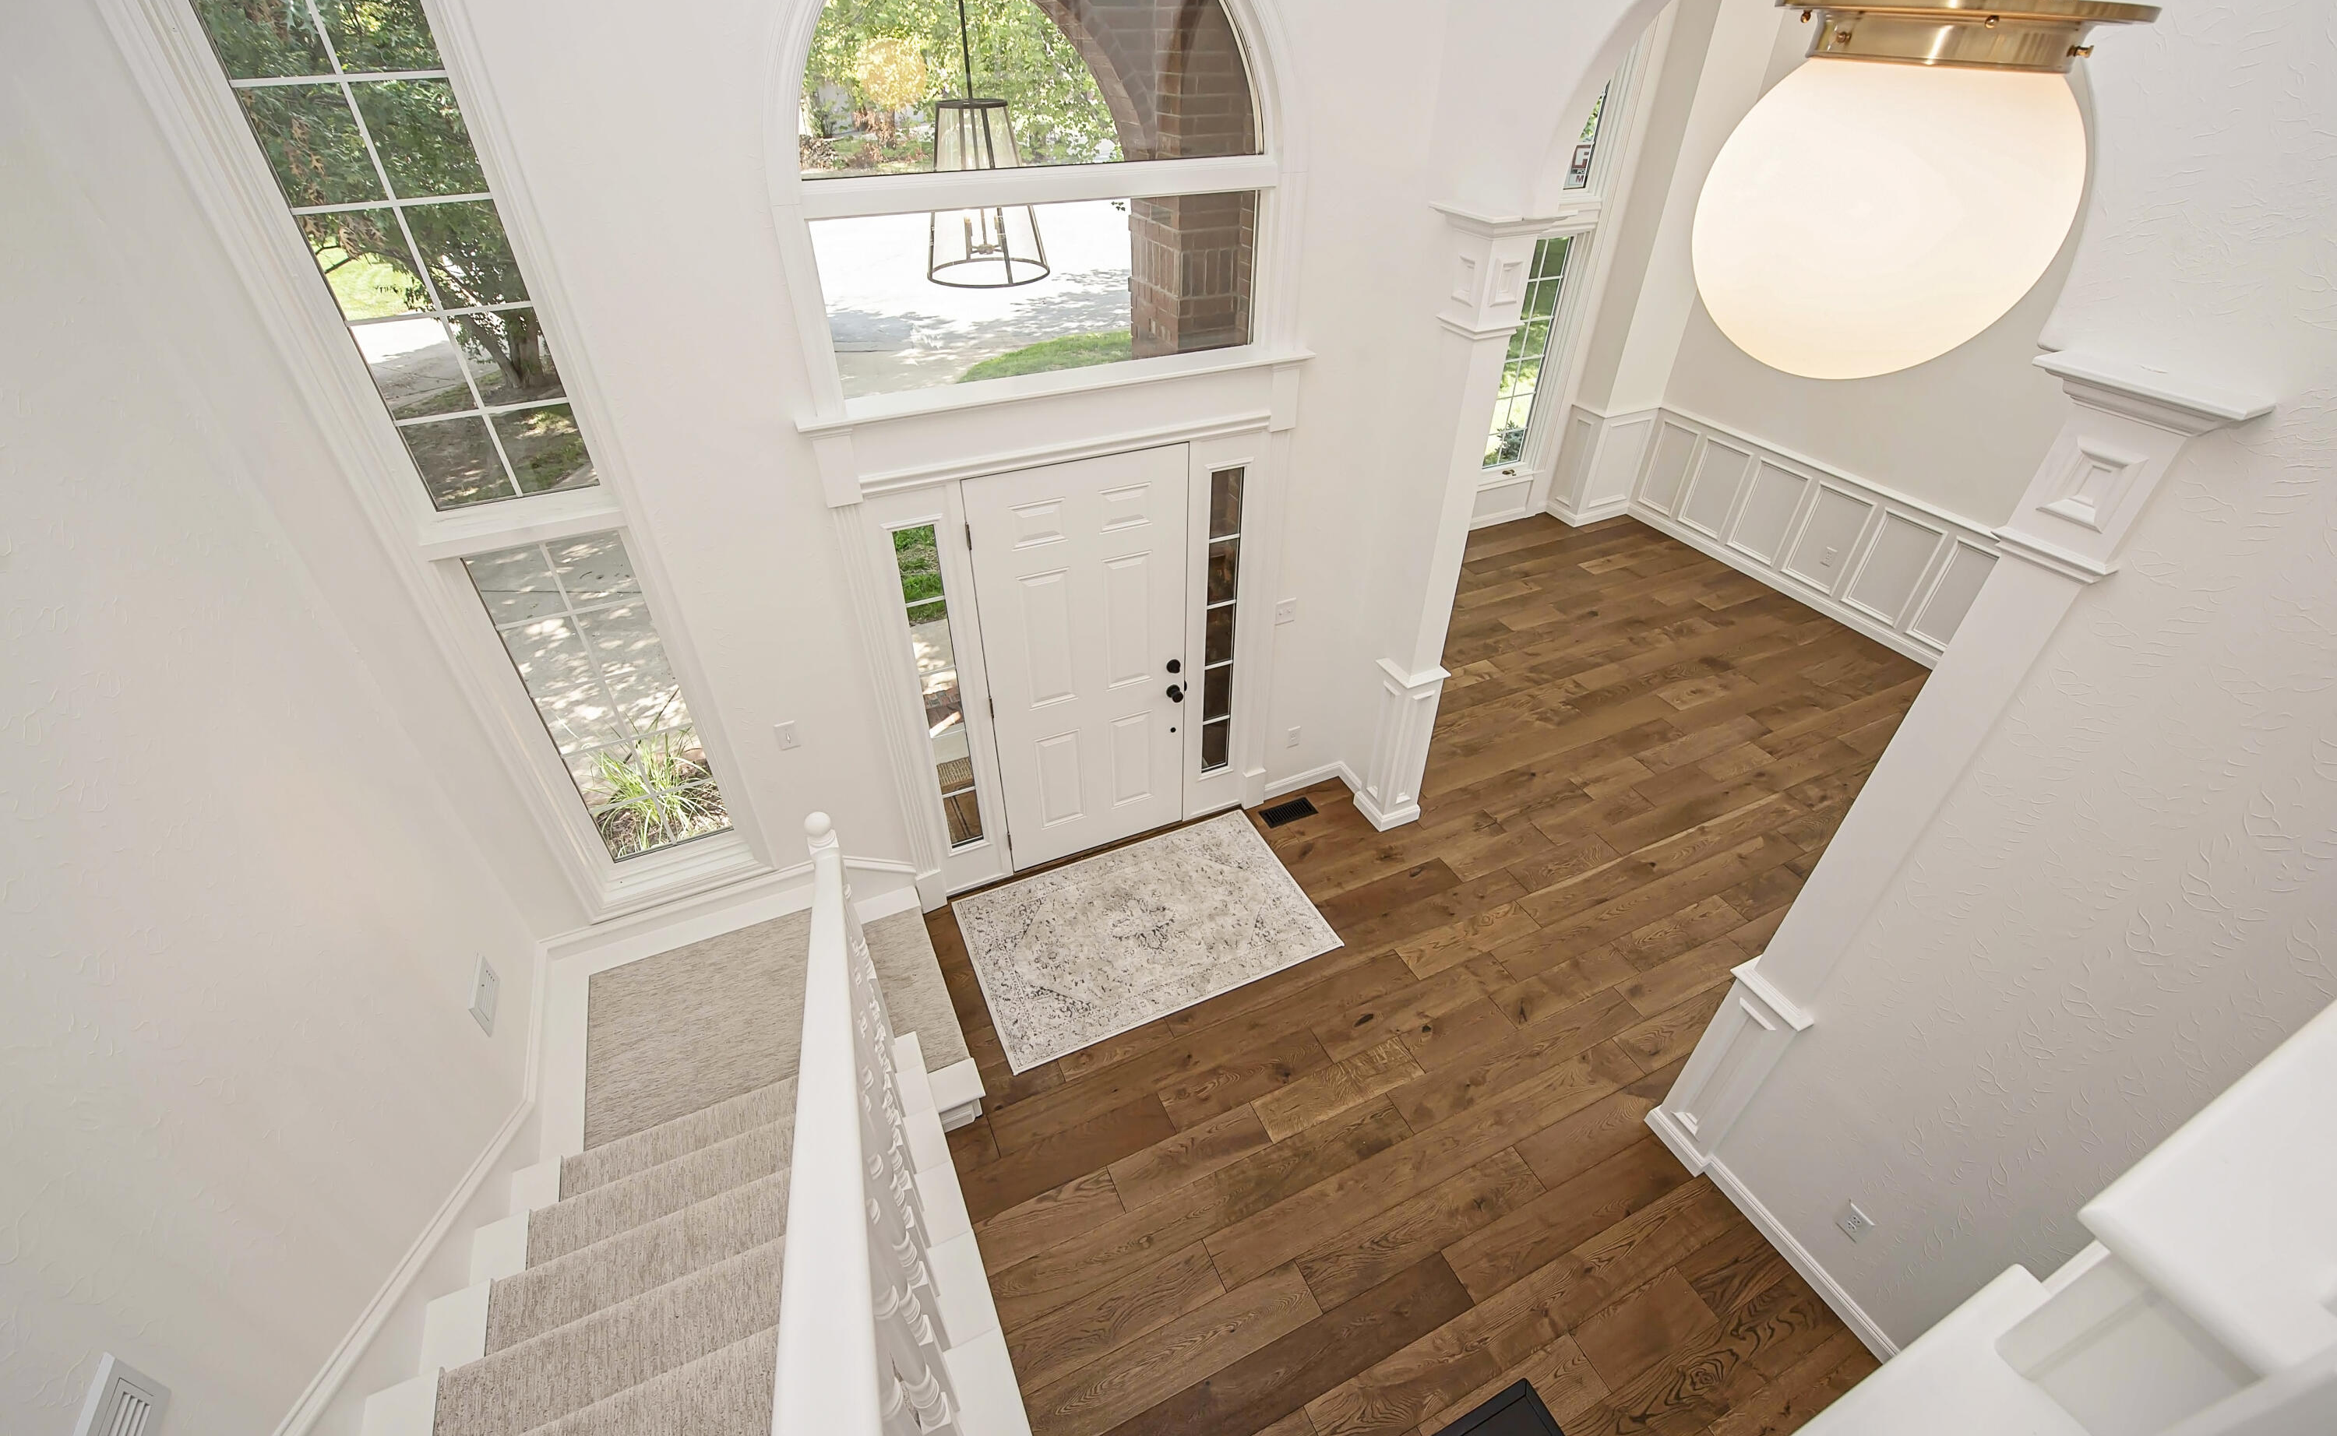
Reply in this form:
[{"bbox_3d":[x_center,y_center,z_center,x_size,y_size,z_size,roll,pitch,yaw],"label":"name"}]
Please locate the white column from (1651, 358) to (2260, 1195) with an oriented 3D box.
[{"bbox_3d":[1.997,0.453,2.615,0.360,2.820,0.340,-15,39,-19],"label":"white column"}]

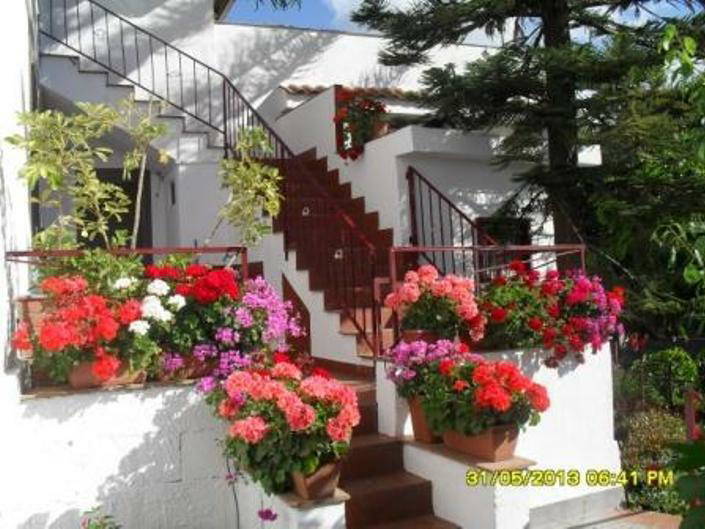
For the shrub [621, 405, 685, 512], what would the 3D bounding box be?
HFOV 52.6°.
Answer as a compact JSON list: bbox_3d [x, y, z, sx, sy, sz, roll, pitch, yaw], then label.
[{"bbox_3d":[2.232,1.456,5.300,0.356,0.749,0.391,-1,-6,-20],"label":"shrub"}]

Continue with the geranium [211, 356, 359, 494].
[{"bbox_3d":[-0.330,0.746,3.380,0.647,0.606,0.647,-1,-6,-20],"label":"geranium"}]

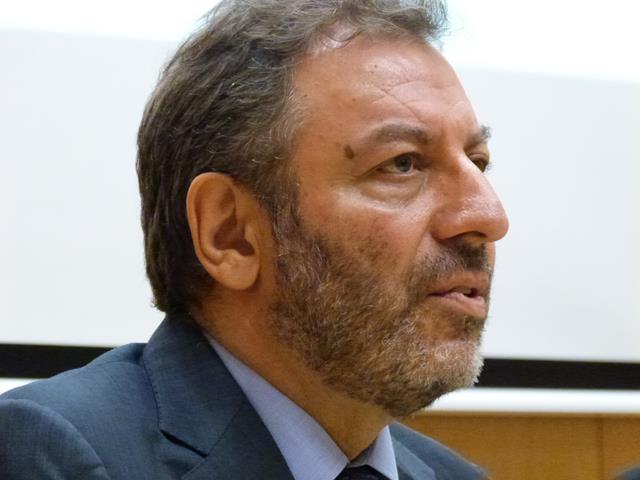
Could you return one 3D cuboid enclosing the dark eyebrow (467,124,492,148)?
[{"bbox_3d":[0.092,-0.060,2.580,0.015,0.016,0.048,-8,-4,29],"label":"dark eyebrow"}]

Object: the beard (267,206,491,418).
[{"bbox_3d":[0.057,0.043,2.560,0.106,0.115,0.146,-9,-5,38],"label":"beard"}]

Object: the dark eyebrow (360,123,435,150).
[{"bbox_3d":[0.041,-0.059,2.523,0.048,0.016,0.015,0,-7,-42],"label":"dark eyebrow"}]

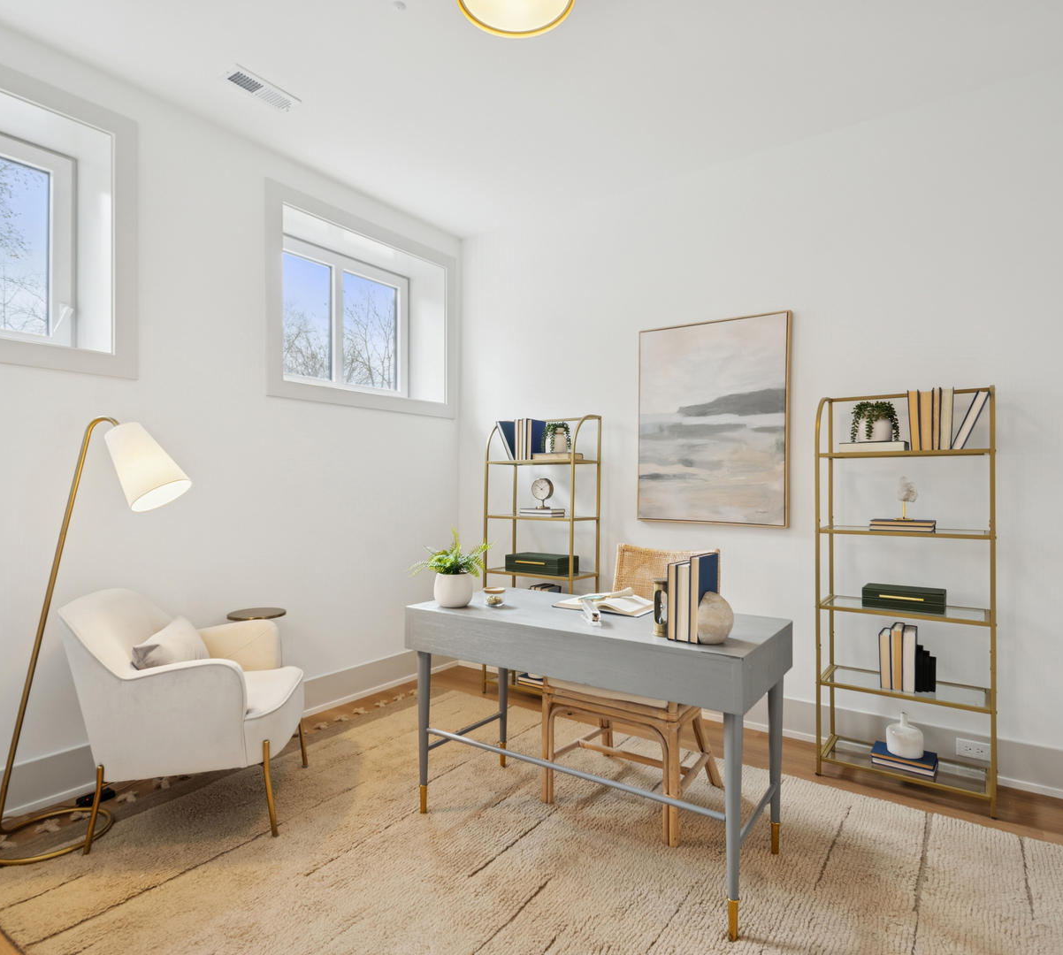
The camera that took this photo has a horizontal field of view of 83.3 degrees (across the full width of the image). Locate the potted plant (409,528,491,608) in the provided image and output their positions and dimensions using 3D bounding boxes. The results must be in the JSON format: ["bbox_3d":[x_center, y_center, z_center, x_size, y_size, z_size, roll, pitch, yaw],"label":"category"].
[{"bbox_3d":[-0.302,0.337,2.287,0.260,0.300,0.250,0,0,0],"label":"potted plant"}]

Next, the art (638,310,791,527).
[{"bbox_3d":[0.924,-0.282,3.098,0.777,1.042,0.045,0,0,33],"label":"art"}]

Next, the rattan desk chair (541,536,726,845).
[{"bbox_3d":[0.426,0.786,2.383,0.550,0.960,0.560,0,0,35],"label":"rattan desk chair"}]

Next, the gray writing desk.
[{"bbox_3d":[0.207,0.875,2.123,1.220,0.780,0.550,0,0,35],"label":"gray writing desk"}]

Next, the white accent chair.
[{"bbox_3d":[-1.254,0.847,2.270,0.760,0.825,0.610,0,0,-10],"label":"white accent chair"}]

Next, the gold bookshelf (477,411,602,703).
[{"bbox_3d":[0.053,0.452,3.439,0.625,1.630,0.288,0,0,36],"label":"gold bookshelf"}]

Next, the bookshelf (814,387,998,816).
[{"bbox_3d":[1.554,0.451,2.498,0.617,1.640,0.284,0,0,36],"label":"bookshelf"}]

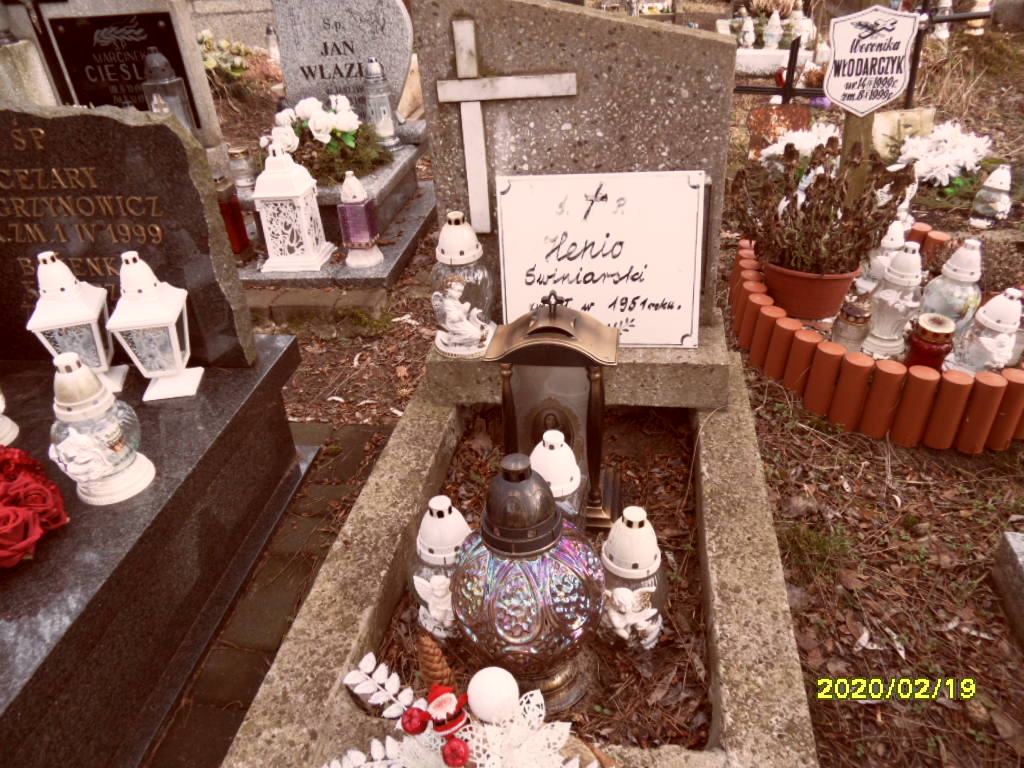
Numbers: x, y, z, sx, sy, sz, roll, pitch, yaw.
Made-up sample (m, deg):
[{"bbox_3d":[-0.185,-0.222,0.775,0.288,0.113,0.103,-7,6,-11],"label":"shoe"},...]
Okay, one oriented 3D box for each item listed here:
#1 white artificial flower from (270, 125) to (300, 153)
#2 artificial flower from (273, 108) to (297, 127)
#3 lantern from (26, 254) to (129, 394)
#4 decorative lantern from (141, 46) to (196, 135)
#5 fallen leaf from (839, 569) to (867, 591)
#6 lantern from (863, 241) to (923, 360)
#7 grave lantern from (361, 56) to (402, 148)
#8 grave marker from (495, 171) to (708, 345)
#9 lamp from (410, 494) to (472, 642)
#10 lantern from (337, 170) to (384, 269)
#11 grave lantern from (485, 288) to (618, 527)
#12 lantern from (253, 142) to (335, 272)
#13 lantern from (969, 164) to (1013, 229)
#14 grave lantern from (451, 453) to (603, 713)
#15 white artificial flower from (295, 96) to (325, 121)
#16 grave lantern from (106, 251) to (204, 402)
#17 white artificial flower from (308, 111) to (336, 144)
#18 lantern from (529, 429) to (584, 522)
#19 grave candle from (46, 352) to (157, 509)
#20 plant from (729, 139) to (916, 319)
[{"bbox_3d":[-0.782,-0.847,2.450,0.103,0.092,0.095,-1,32,6],"label":"white artificial flower"},{"bbox_3d":[-0.820,-0.961,2.560,0.088,0.070,0.085,2,32,11],"label":"artificial flower"},{"bbox_3d":[-0.782,-0.110,1.270,0.113,0.254,0.113,-11,32,-11],"label":"lantern"},{"bbox_3d":[-1.279,-1.053,2.628,0.140,0.352,0.140,2,32,11],"label":"decorative lantern"},{"bbox_3d":[0.614,0.352,1.279,0.052,0.010,0.050,3,34,9],"label":"fallen leaf"},{"bbox_3d":[0.936,-0.203,1.713,0.120,0.289,0.120,3,34,9],"label":"lantern"},{"bbox_3d":[-0.478,-1.065,2.678,0.105,0.309,0.105,3,34,9],"label":"grave lantern"},{"bbox_3d":[0.190,-0.267,1.558,0.436,0.378,0.020,2,21,12],"label":"grave marker"},{"bbox_3d":[-0.104,0.273,1.074,0.098,0.250,0.098,-1,32,6],"label":"lamp"},{"bbox_3d":[-0.445,-0.481,2.070,0.112,0.272,0.112,2,32,11],"label":"lantern"},{"bbox_3d":[0.080,0.036,1.258,0.216,0.434,0.145,2,32,11],"label":"grave lantern"},{"bbox_3d":[-0.697,-0.556,2.205,0.185,0.366,0.185,1,34,5],"label":"lantern"},{"bbox_3d":[1.604,-0.625,2.354,0.125,0.179,0.125,-4,34,-3],"label":"lantern"},{"bbox_3d":[0.016,0.256,0.945,0.207,0.396,0.207,2,32,11],"label":"grave lantern"},{"bbox_3d":[-0.713,-0.970,2.500,0.105,0.085,0.095,2,32,11],"label":"white artificial flower"},{"bbox_3d":[-0.630,-0.107,1.246,0.112,0.252,0.112,-9,32,-6],"label":"grave lantern"},{"bbox_3d":[-0.645,-0.874,2.418,0.095,0.100,0.095,7,35,13],"label":"white artificial flower"},{"bbox_3d":[0.077,0.200,1.174,0.096,0.245,0.096,-10,32,-8],"label":"lantern"},{"bbox_3d":[-0.646,0.057,1.079,0.140,0.225,0.140,-4,34,-3],"label":"grave candle"},{"bbox_3d":[0.815,-0.377,1.865,0.460,0.420,0.400,3,34,9],"label":"plant"}]

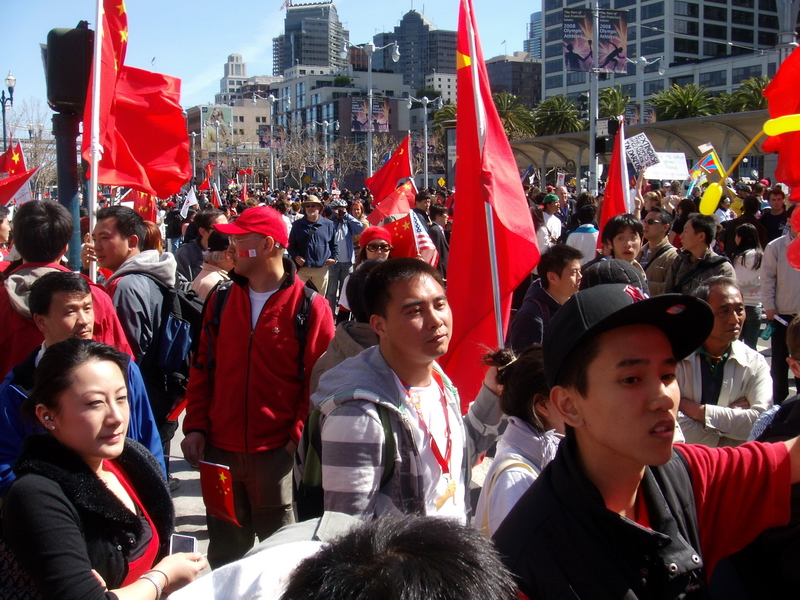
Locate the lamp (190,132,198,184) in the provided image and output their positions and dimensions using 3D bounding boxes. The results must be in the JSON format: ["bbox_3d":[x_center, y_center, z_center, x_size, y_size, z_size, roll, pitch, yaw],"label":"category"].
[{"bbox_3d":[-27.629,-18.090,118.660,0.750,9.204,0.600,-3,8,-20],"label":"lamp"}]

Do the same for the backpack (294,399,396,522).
[{"bbox_3d":[-0.139,0.437,2.200,0.210,0.400,0.290,5,9,37],"label":"backpack"}]

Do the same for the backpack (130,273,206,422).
[{"bbox_3d":[-0.859,0.185,3.500,0.260,0.530,0.330,1,7,12],"label":"backpack"}]

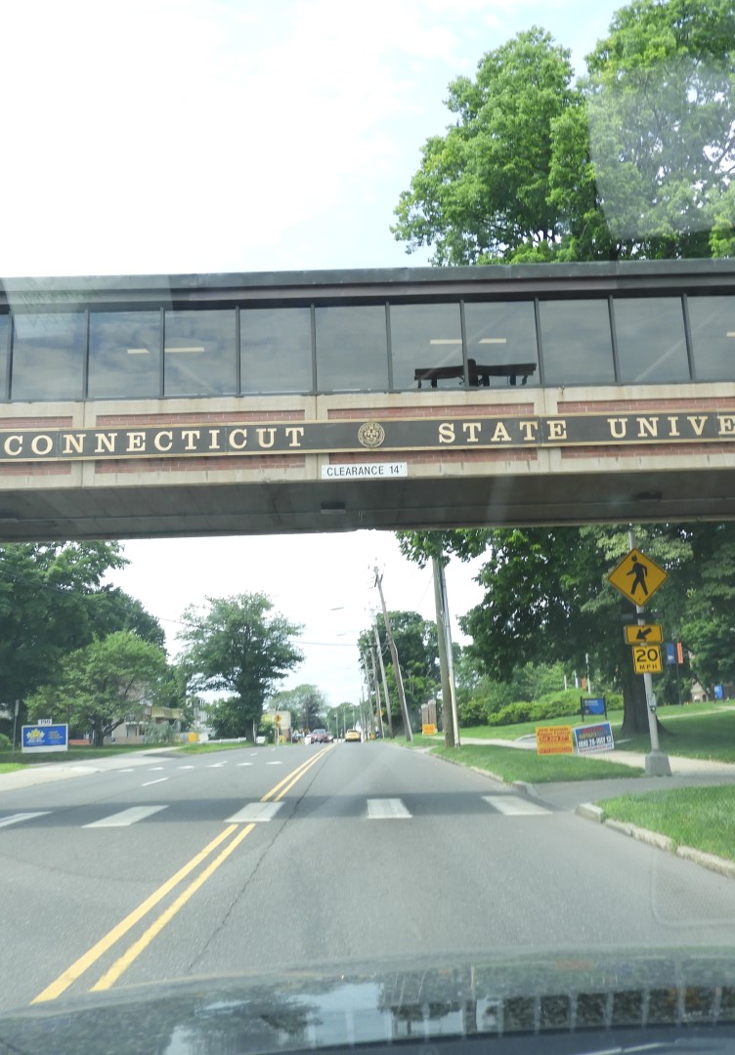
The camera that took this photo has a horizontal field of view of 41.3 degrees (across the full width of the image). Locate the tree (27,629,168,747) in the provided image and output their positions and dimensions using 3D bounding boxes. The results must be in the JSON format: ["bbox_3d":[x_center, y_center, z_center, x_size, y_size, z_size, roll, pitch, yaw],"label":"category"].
[{"bbox_3d":[-17.216,10.217,62.232,8.600,7.300,8.000,-2,-12,-2],"label":"tree"}]

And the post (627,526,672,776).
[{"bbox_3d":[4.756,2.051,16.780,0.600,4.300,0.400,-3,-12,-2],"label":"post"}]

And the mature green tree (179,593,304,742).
[{"bbox_3d":[-10.113,11.298,79.223,9.700,12.200,9.200,-2,-12,-2],"label":"mature green tree"}]

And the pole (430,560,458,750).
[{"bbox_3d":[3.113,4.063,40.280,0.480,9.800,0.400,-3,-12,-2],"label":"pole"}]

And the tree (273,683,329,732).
[{"bbox_3d":[-11.308,30.007,158.982,9.000,9.800,8.500,-2,-12,-2],"label":"tree"}]

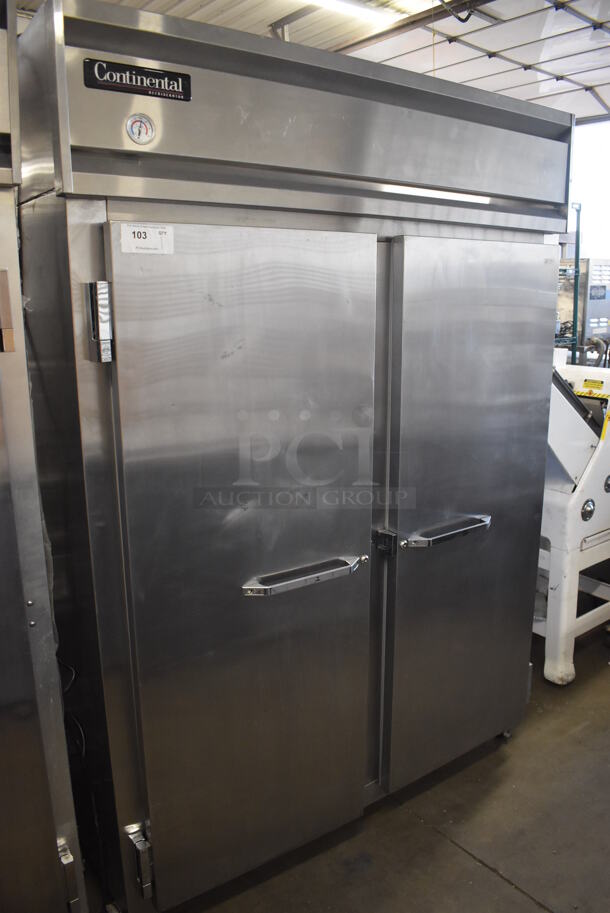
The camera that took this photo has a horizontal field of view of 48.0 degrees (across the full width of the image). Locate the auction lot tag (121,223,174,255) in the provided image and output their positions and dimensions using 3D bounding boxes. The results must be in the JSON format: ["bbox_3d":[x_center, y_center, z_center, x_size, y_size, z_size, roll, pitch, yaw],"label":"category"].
[{"bbox_3d":[-0.293,-0.406,1.280,0.101,0.052,0.002,-8,17,-29],"label":"auction lot tag"}]

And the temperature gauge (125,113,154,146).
[{"bbox_3d":[-0.290,-0.585,1.224,0.055,0.055,0.013,-9,16,-33],"label":"temperature gauge"}]

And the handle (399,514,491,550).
[{"bbox_3d":[0.384,0.207,1.847,0.345,0.030,0.072,-9,16,-33],"label":"handle"}]

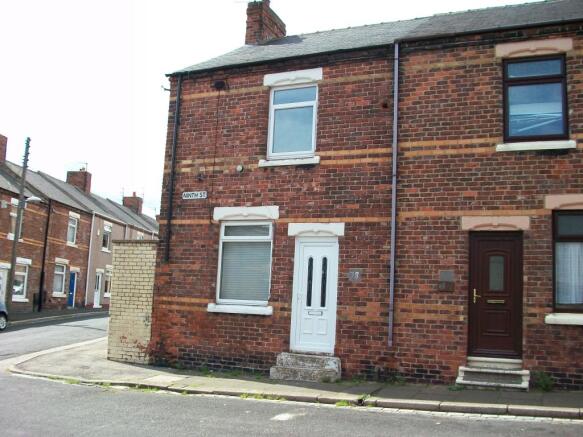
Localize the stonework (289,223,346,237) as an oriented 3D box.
[{"bbox_3d":[0.503,0.223,11.086,1.148,0.242,0.120,-1,-9,23],"label":"stonework"}]

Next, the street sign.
[{"bbox_3d":[-2.065,-0.496,12.249,0.618,0.152,0.025,-1,-9,23],"label":"street sign"}]

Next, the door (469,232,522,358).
[{"bbox_3d":[3.428,1.271,9.639,0.860,2.109,0.080,-1,-9,21],"label":"door"}]

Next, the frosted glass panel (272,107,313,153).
[{"bbox_3d":[0.036,-1.792,11.658,0.866,0.929,0.030,-1,-9,23],"label":"frosted glass panel"}]

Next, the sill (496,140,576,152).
[{"bbox_3d":[4.175,-1.215,9.750,1.292,0.116,0.200,-1,-9,23],"label":"sill"}]

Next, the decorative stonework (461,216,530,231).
[{"bbox_3d":[3.511,0.090,9.821,1.108,0.231,0.120,-1,-9,23],"label":"decorative stonework"}]

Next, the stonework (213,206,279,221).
[{"bbox_3d":[-0.908,-0.102,11.743,1.503,0.257,0.120,-1,-9,23],"label":"stonework"}]

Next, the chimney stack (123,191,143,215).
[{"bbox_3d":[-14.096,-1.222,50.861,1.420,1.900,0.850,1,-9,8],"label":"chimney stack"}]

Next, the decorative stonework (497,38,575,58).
[{"bbox_3d":[4.247,-2.957,10.010,1.277,0.233,0.120,-1,-9,23],"label":"decorative stonework"}]

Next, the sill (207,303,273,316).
[{"bbox_3d":[-0.971,1.771,11.148,1.394,0.163,0.160,-1,-9,21],"label":"sill"}]

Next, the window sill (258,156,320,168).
[{"bbox_3d":[-0.021,-1.088,11.272,1.265,0.140,0.160,-1,-9,21],"label":"window sill"}]

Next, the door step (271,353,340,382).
[{"bbox_3d":[0.290,2.738,10.523,1.250,0.450,0.440,-1,-9,23],"label":"door step"}]

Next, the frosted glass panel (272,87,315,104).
[{"bbox_3d":[0.070,-2.454,11.562,0.913,0.320,0.030,-1,-9,21],"label":"frosted glass panel"}]

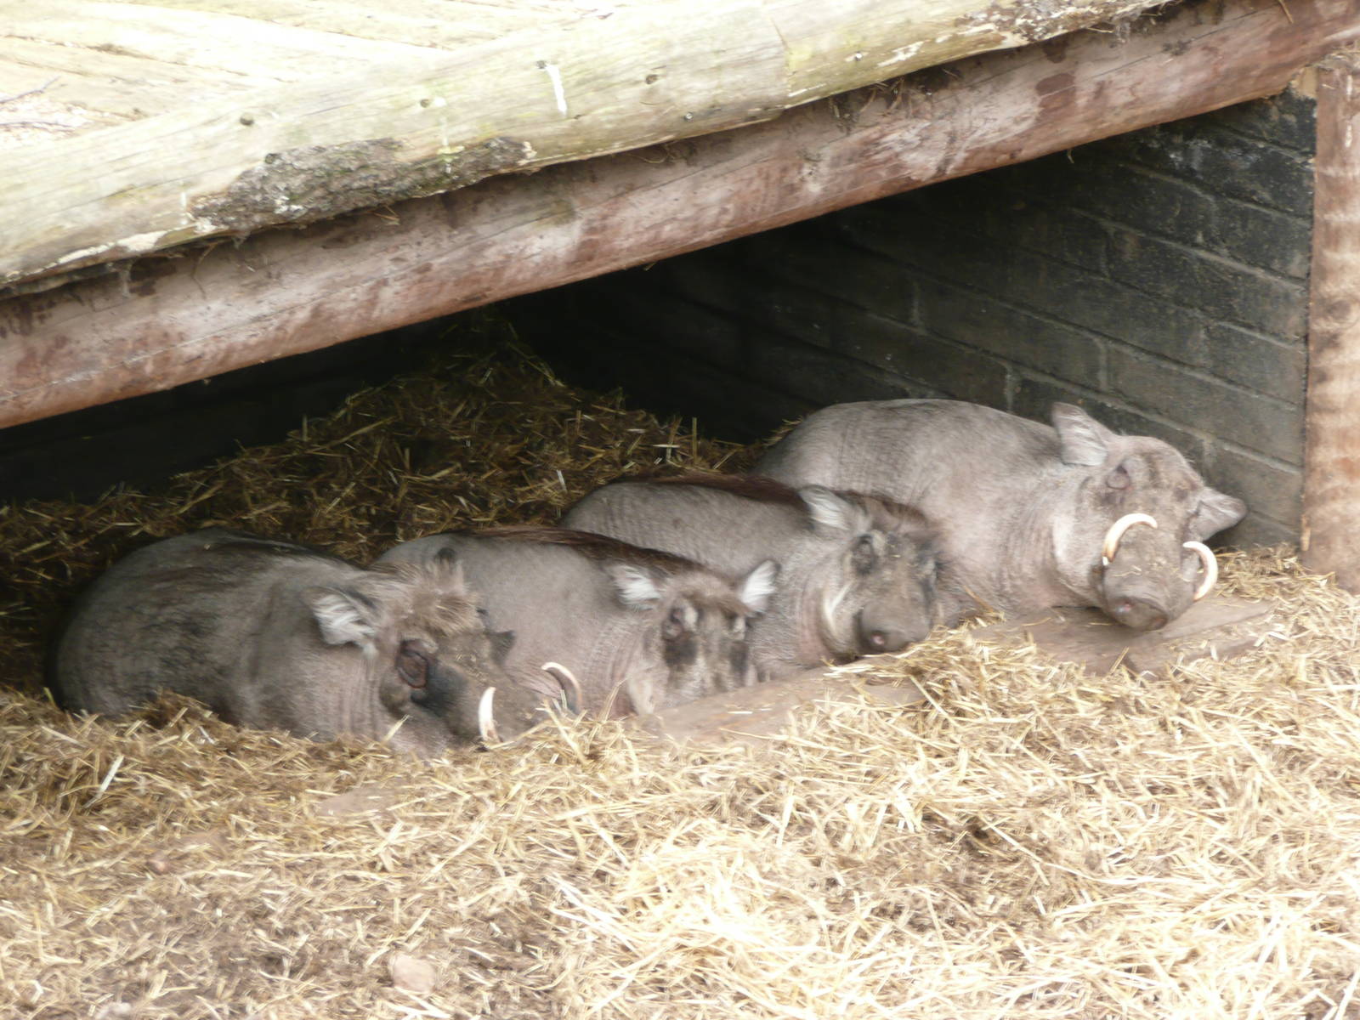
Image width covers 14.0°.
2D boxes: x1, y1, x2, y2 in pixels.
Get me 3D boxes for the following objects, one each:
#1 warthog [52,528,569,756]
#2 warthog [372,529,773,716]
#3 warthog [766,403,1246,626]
[{"bbox_3d":[-0.632,0.226,9.400,0.970,0.350,0.400,12,21,34],"label":"warthog"},{"bbox_3d":[-0.190,0.199,9.550,0.920,0.340,0.380,16,23,43],"label":"warthog"},{"bbox_3d":[0.571,0.013,10.000,1.040,0.380,0.420,14,22,38],"label":"warthog"}]

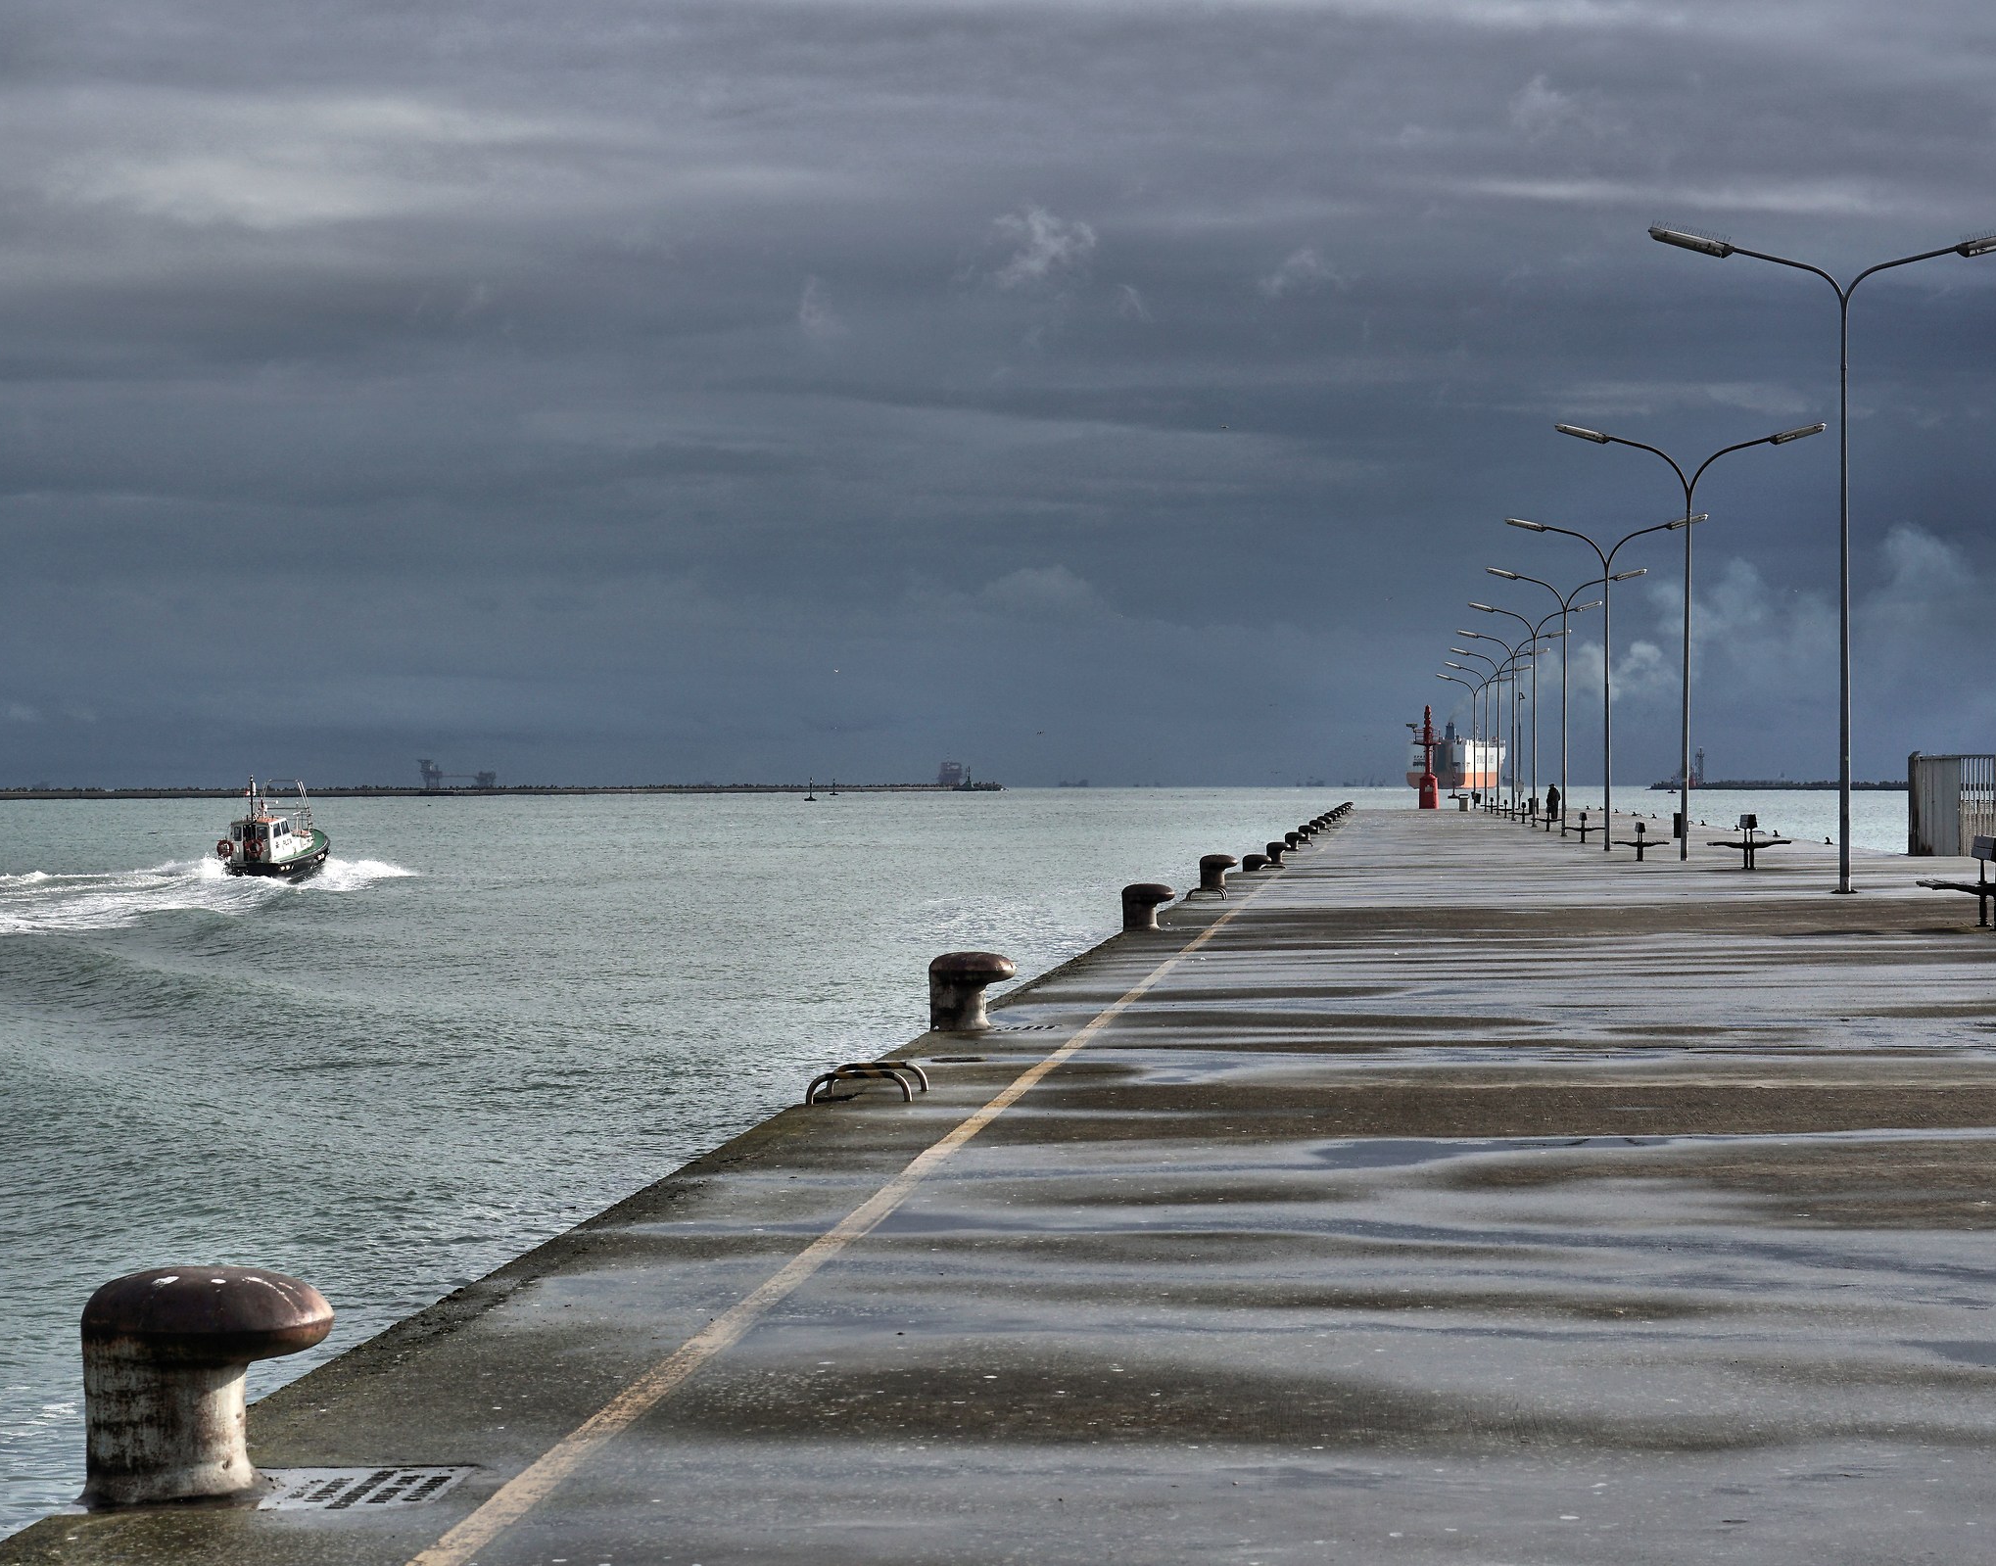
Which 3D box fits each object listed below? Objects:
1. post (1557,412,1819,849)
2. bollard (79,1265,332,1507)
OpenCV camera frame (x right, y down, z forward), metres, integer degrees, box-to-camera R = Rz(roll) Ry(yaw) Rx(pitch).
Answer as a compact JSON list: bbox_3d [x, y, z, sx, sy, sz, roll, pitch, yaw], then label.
[{"bbox_3d":[14.620,-2.970,103.300,5.600,9.250,0.370,0,0,5],"label":"post"},{"bbox_3d":[-1.716,1.300,10.600,0.550,0.500,0.470,0,0,5],"label":"bollard"}]

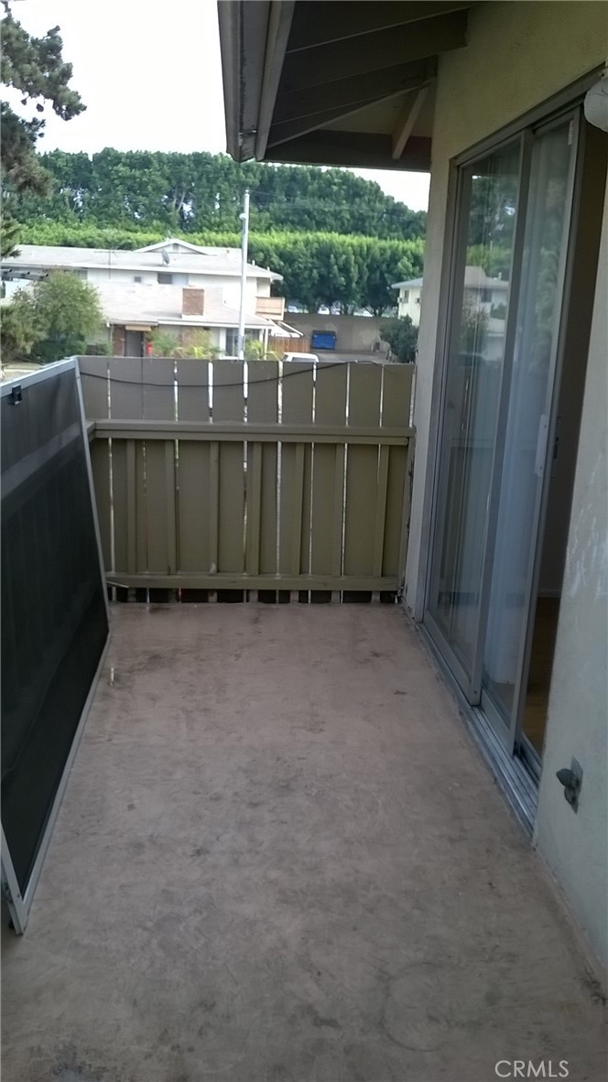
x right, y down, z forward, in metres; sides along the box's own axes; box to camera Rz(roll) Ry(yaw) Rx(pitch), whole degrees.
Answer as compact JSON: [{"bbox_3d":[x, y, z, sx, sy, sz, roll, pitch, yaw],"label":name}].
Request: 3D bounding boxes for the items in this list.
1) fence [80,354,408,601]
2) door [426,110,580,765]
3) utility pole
[{"bbox_3d":[-0.288,-0.274,4.365,1.622,1.203,0.120,1,16,-4],"label":"fence"},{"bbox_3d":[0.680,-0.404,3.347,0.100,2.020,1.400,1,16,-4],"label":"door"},{"bbox_3d":[-2.321,-8.852,32.748,0.380,7.700,0.280,2,16,-5],"label":"utility pole"}]

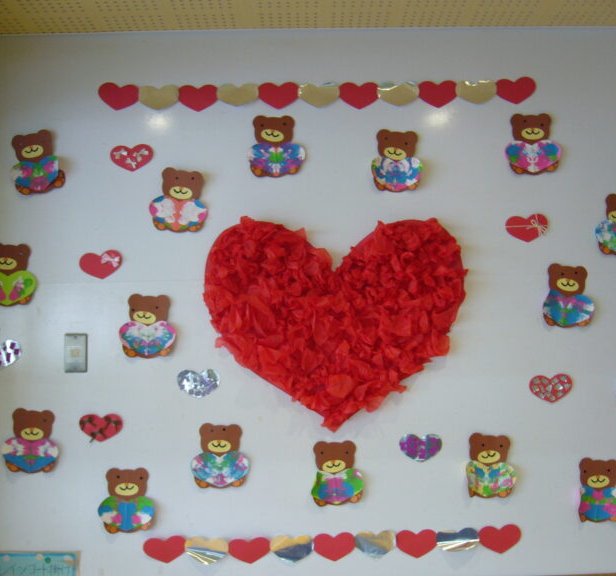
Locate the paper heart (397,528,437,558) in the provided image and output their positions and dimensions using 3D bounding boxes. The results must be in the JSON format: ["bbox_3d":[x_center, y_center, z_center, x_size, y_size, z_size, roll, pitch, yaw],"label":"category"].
[{"bbox_3d":[0.331,0.777,2.358,0.125,0.090,0.008,-2,-3,-1],"label":"paper heart"}]

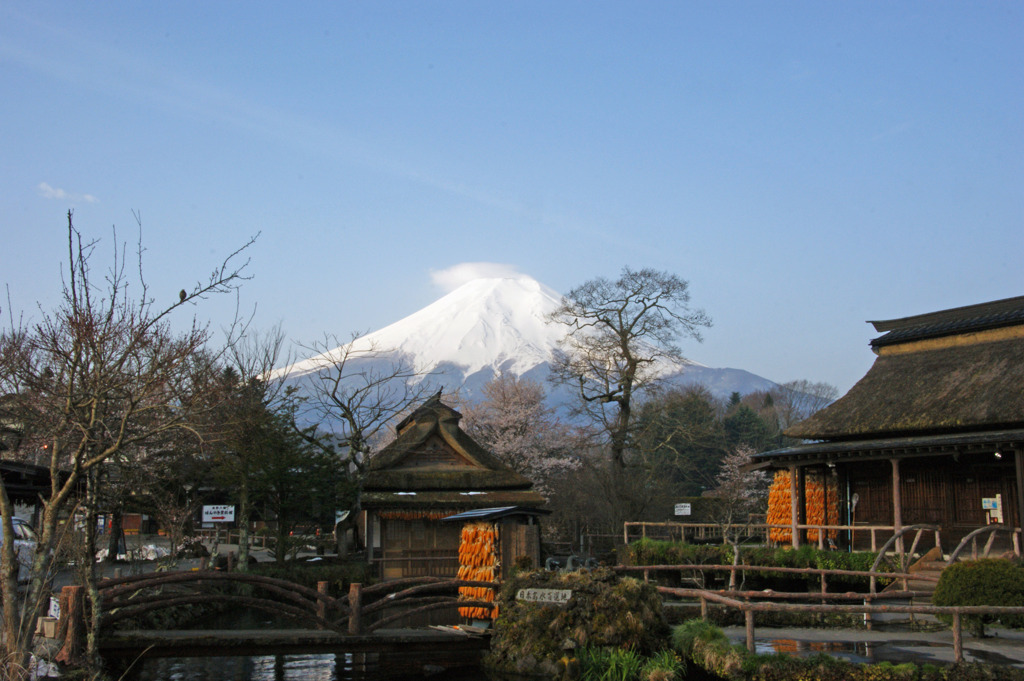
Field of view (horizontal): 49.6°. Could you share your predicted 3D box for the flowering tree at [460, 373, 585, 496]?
[{"bbox_3d":[0.344,4.620,44.782,5.300,6.690,5.000,0,-8,0],"label":"flowering tree"}]

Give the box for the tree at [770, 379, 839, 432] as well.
[{"bbox_3d":[23.870,8.591,89.651,6.800,11.080,6.500,0,-8,0],"label":"tree"}]

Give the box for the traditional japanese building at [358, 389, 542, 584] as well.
[{"bbox_3d":[-2.050,4.208,31.924,4.900,5.210,5.400,2,-8,-15],"label":"traditional japanese building"}]

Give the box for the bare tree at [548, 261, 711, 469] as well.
[{"bbox_3d":[5.521,2.663,52.106,7.700,12.500,7.200,0,-8,0],"label":"bare tree"}]

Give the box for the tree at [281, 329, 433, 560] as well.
[{"bbox_3d":[-4.191,2.805,29.892,4.010,5.990,3.700,0,-8,0],"label":"tree"}]

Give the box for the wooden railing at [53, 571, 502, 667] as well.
[{"bbox_3d":[-3.628,4.427,18.073,7.020,1.330,1.200,1,-8,-5],"label":"wooden railing"}]

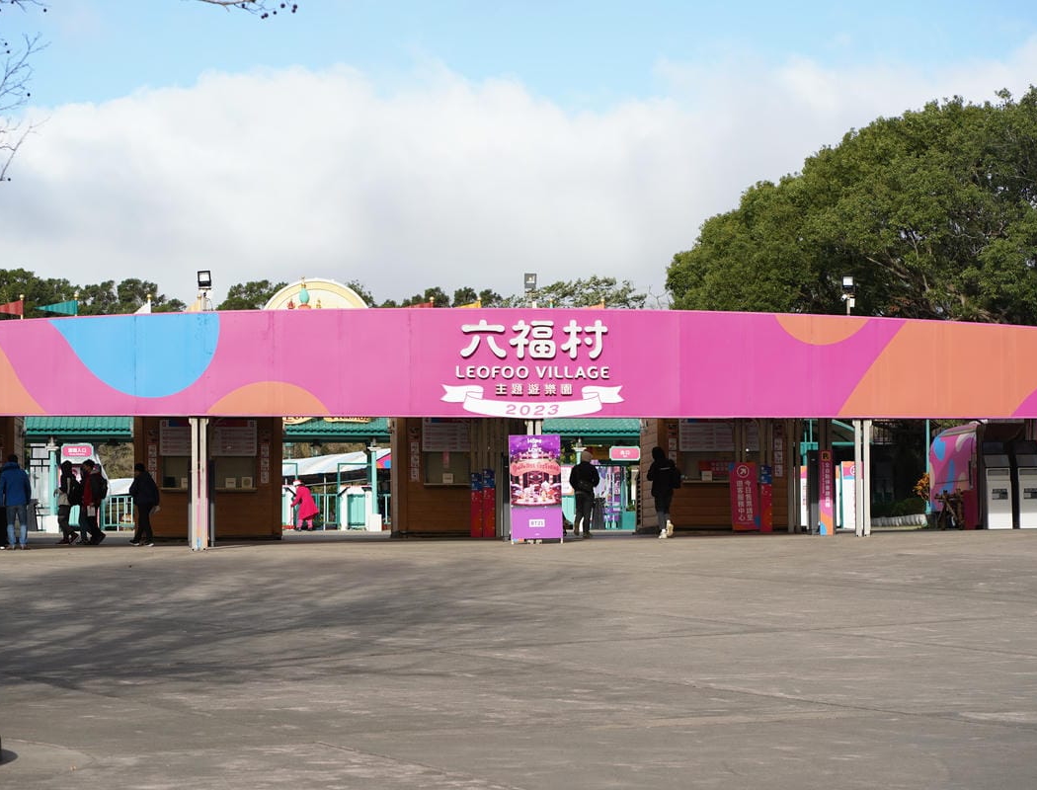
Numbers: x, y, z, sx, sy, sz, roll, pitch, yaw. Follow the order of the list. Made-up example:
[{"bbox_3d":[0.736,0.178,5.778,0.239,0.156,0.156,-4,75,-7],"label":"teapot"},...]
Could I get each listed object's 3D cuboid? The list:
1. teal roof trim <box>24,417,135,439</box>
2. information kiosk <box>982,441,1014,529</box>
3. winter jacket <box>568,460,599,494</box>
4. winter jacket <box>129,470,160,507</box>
[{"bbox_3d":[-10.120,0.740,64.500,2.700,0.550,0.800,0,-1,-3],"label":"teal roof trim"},{"bbox_3d":[9.521,1.792,55.500,0.500,1.760,0.500,0,-1,-5],"label":"information kiosk"},{"bbox_3d":[1.306,1.602,54.800,0.580,0.630,0.340,0,-1,5],"label":"winter jacket"},{"bbox_3d":[-7.155,1.794,53.600,0.380,0.710,0.520,-1,-2,41],"label":"winter jacket"}]

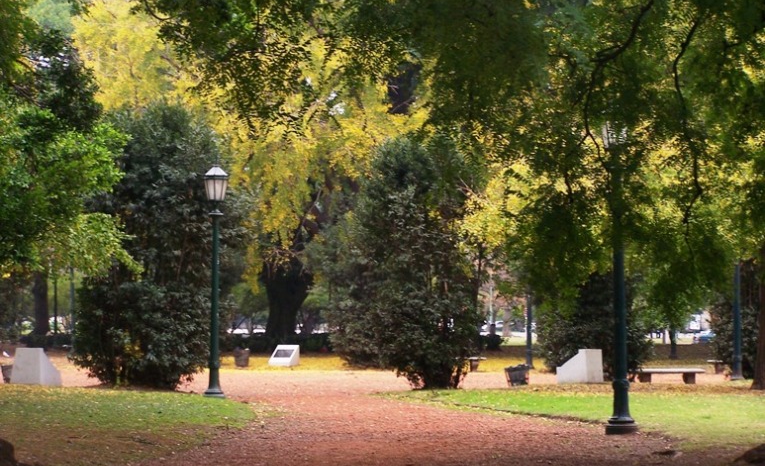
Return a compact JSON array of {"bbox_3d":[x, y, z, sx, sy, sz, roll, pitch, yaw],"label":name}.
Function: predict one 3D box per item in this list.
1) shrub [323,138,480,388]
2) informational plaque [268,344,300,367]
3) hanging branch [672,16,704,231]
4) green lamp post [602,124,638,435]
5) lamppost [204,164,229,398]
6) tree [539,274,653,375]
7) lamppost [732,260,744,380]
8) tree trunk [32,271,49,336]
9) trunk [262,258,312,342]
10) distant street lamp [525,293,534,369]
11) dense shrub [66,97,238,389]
[{"bbox_3d":[0.459,0.737,62.500,3.700,6.050,3.600,0,-2,0],"label":"shrub"},{"bbox_3d":[-3.676,4.595,97.000,0.840,0.820,0.820,-1,-2,20],"label":"informational plaque"},{"bbox_3d":[3.195,-1.143,27.000,0.360,2.250,0.400,0,-2,0],"label":"hanging branch"},{"bbox_3d":[3.427,0.419,37.489,0.480,4.950,0.480,0,-2,0],"label":"green lamp post"},{"bbox_3d":[-3.444,0.993,53.500,0.480,4.820,0.480,0,-2,0],"label":"lamppost"},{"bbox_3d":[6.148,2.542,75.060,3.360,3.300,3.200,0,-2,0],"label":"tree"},{"bbox_3d":[10.021,1.737,73.087,0.470,4.800,0.470,0,-2,0],"label":"lamppost"},{"bbox_3d":[-15.869,3.318,120.000,0.750,3.150,0.750,0,-2,0],"label":"tree trunk"},{"bbox_3d":[-4.529,3.232,122.000,2.300,4.200,1.900,0,-2,0],"label":"trunk"},{"bbox_3d":[5.212,2.404,92.087,0.470,4.800,0.470,0,-2,0],"label":"distant street lamp"},{"bbox_3d":[-5.389,0.302,62.500,4.200,6.900,4.000,0,-2,0],"label":"dense shrub"}]

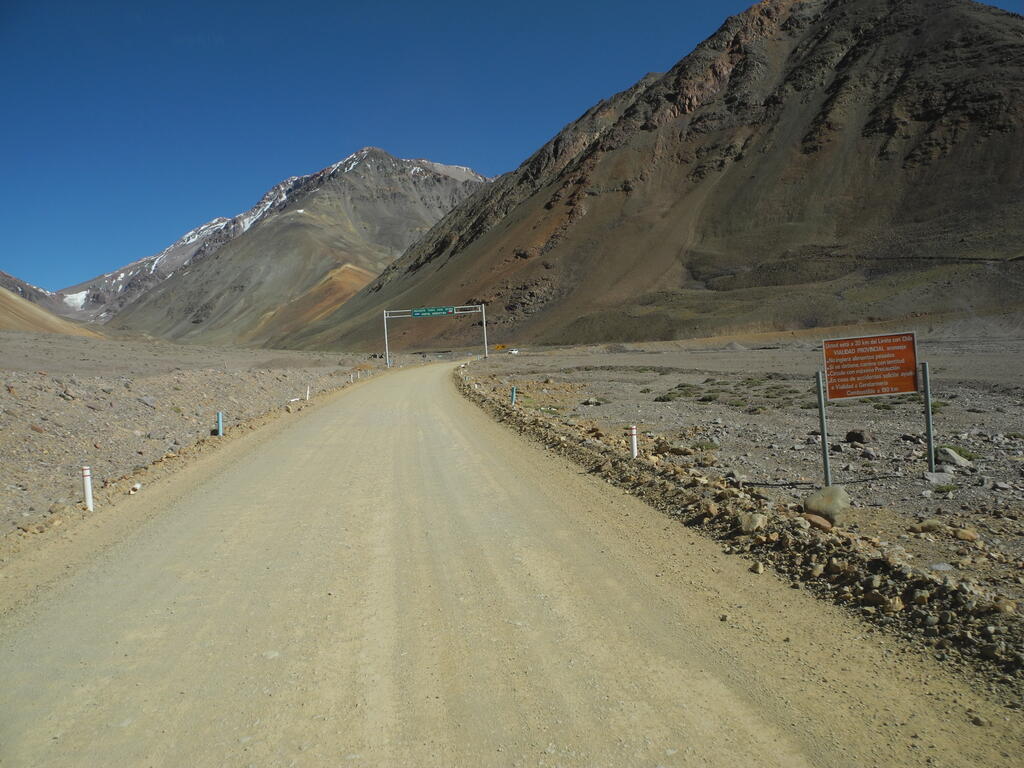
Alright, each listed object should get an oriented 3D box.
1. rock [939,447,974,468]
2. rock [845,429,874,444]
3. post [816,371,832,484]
[{"bbox_3d":[6.758,1.120,12.631,0.470,0.250,0.360,-5,3,2],"label":"rock"},{"bbox_3d":[6.542,0.989,15.623,0.480,0.250,0.380,-5,3,2],"label":"rock"},{"bbox_3d":[4.523,0.659,12.000,0.075,1.680,0.075,-5,3,2],"label":"post"}]

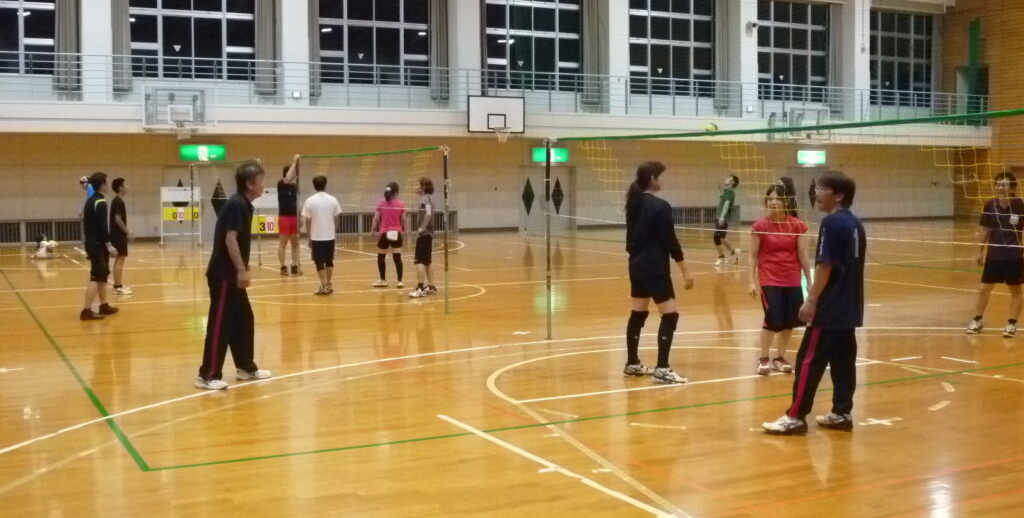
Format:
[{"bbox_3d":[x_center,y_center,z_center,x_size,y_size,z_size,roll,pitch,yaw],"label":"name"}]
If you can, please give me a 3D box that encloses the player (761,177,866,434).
[{"bbox_3d":[1.901,0.281,7.089,0.570,1.650,0.530,3,5,35],"label":"player"}]

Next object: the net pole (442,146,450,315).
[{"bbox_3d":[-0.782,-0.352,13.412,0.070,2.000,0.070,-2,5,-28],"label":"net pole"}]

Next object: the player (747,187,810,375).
[{"bbox_3d":[2.207,0.161,9.292,0.520,1.560,0.330,1,4,19],"label":"player"}]

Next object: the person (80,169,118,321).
[{"bbox_3d":[-4.824,-0.146,13.145,0.430,1.710,0.480,-3,5,-32],"label":"person"}]

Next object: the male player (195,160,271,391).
[{"bbox_3d":[-2.190,0.129,8.807,0.570,1.740,0.500,-2,4,-22],"label":"male player"}]

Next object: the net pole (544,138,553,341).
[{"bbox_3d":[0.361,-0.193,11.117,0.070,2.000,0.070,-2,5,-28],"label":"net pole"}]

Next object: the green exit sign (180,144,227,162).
[{"bbox_3d":[-8.290,-2.862,30.208,1.220,0.430,0.140,-2,5,-28],"label":"green exit sign"}]

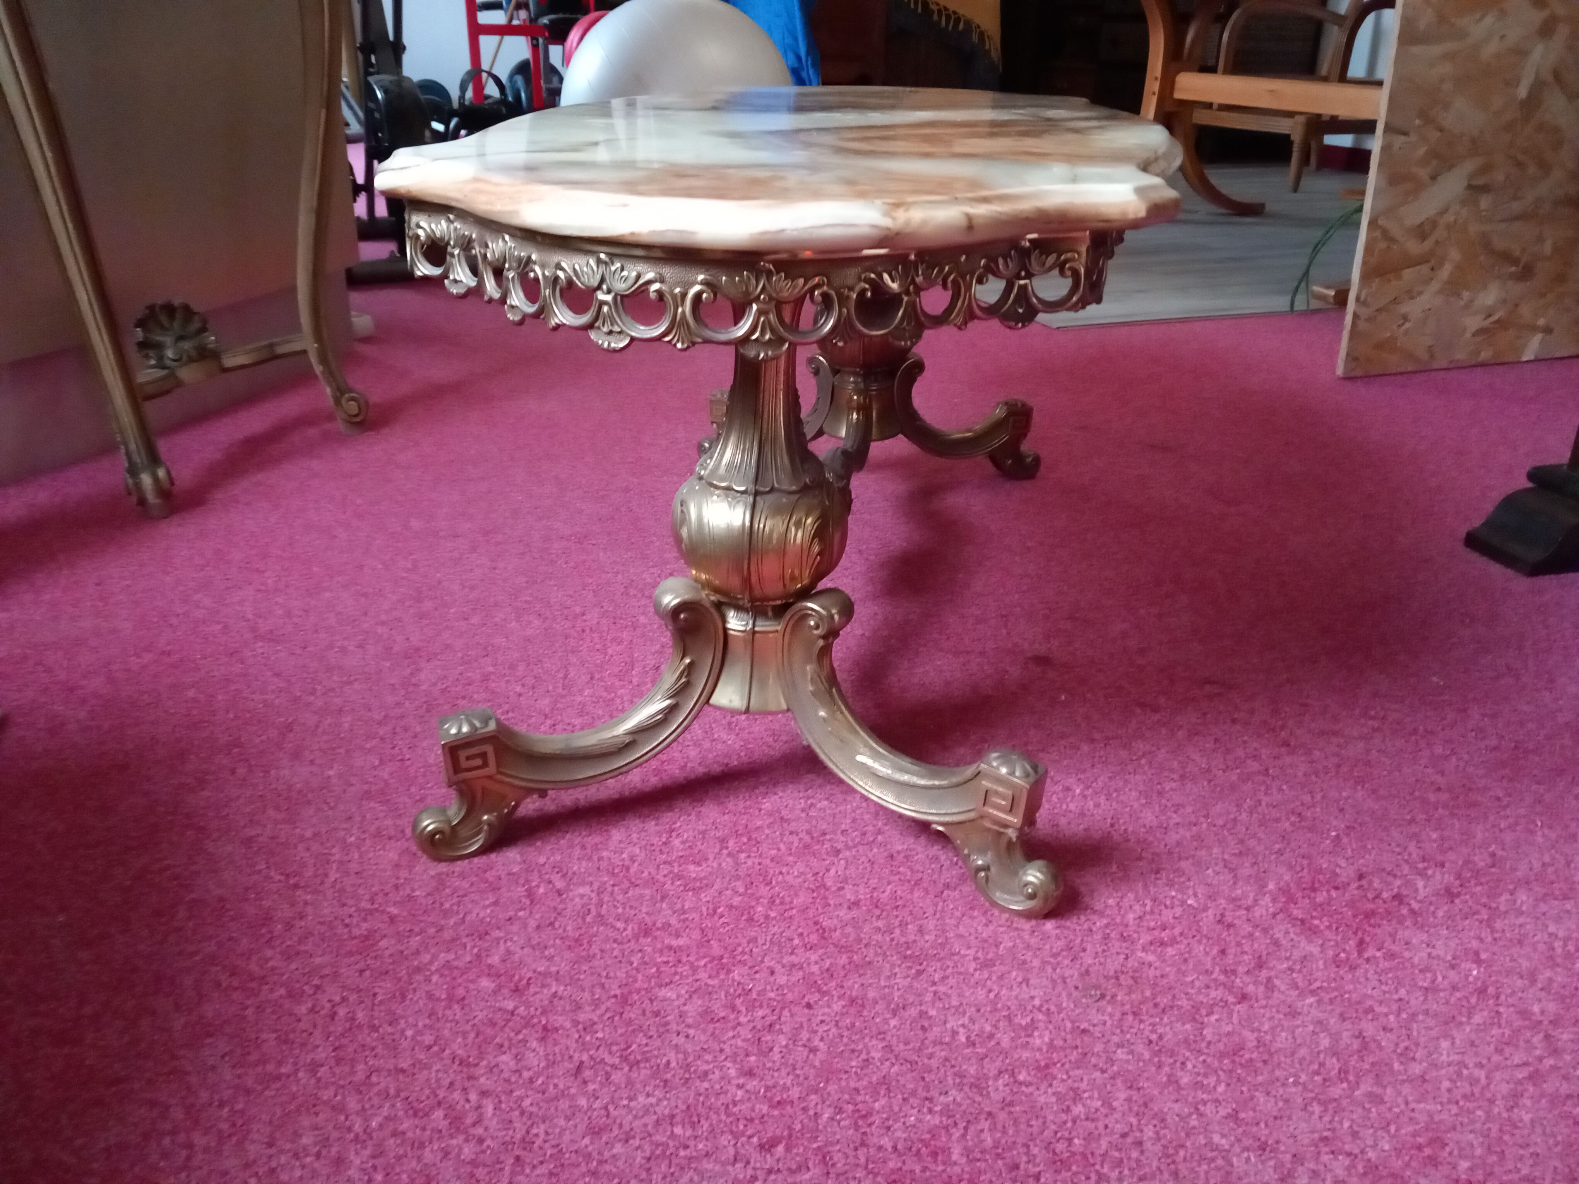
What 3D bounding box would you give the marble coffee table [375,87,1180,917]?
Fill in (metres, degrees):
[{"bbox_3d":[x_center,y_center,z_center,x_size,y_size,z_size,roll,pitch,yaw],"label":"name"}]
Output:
[{"bbox_3d":[0.037,-0.181,1.112,0.562,0.458,1.030,4,25,8],"label":"marble coffee table"}]

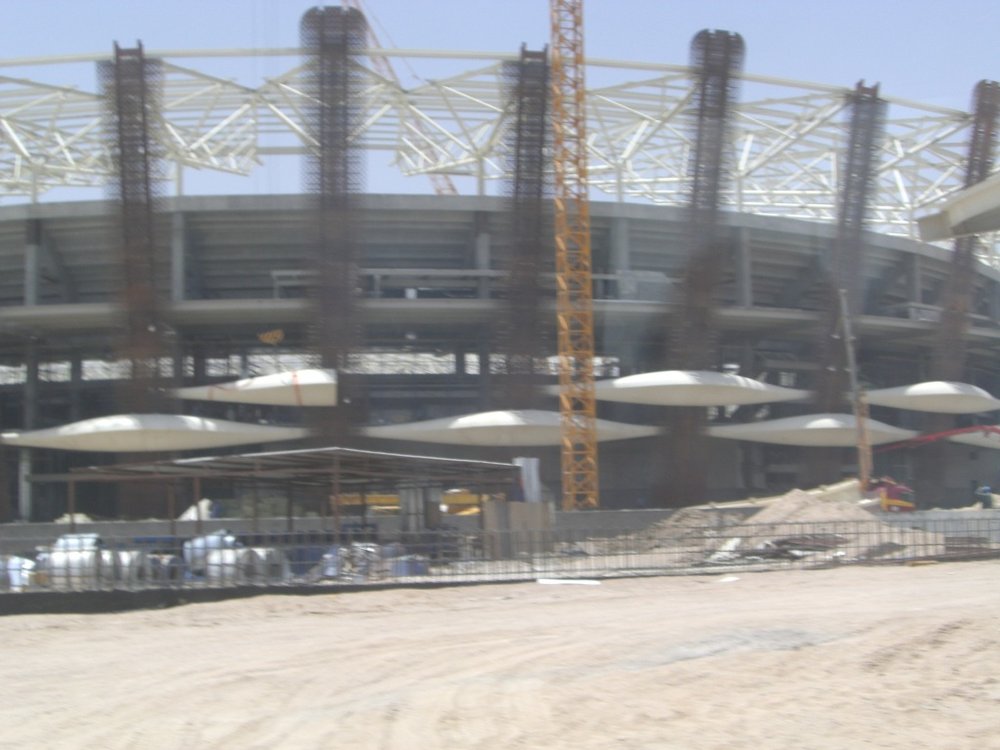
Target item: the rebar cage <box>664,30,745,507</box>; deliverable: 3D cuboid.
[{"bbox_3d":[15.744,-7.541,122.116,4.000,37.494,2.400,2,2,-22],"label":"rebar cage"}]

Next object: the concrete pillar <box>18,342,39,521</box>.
[{"bbox_3d":[-37.157,4.806,125.217,0.950,14.832,0.950,-2,-6,8],"label":"concrete pillar"}]

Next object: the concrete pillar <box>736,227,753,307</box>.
[{"bbox_3d":[21.591,-9.596,139.742,0.900,7.727,0.900,2,-6,-30],"label":"concrete pillar"}]

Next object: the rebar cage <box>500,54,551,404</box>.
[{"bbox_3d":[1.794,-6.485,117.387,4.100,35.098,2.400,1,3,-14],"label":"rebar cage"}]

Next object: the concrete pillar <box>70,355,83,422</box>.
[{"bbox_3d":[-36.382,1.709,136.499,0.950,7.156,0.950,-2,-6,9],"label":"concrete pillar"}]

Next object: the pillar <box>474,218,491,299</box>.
[{"bbox_3d":[-1.436,-9.691,130.365,0.900,7.387,0.900,0,-6,-14],"label":"pillar"}]

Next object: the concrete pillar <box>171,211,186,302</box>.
[{"bbox_3d":[-25.777,-9.527,127.591,0.900,7.802,0.900,-1,-5,1],"label":"concrete pillar"}]

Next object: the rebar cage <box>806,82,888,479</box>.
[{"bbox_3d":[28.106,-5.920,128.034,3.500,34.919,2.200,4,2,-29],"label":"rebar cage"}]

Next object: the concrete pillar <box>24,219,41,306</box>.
[{"bbox_3d":[-37.852,-9.119,128.648,0.900,7.535,0.900,-2,-6,9],"label":"concrete pillar"}]

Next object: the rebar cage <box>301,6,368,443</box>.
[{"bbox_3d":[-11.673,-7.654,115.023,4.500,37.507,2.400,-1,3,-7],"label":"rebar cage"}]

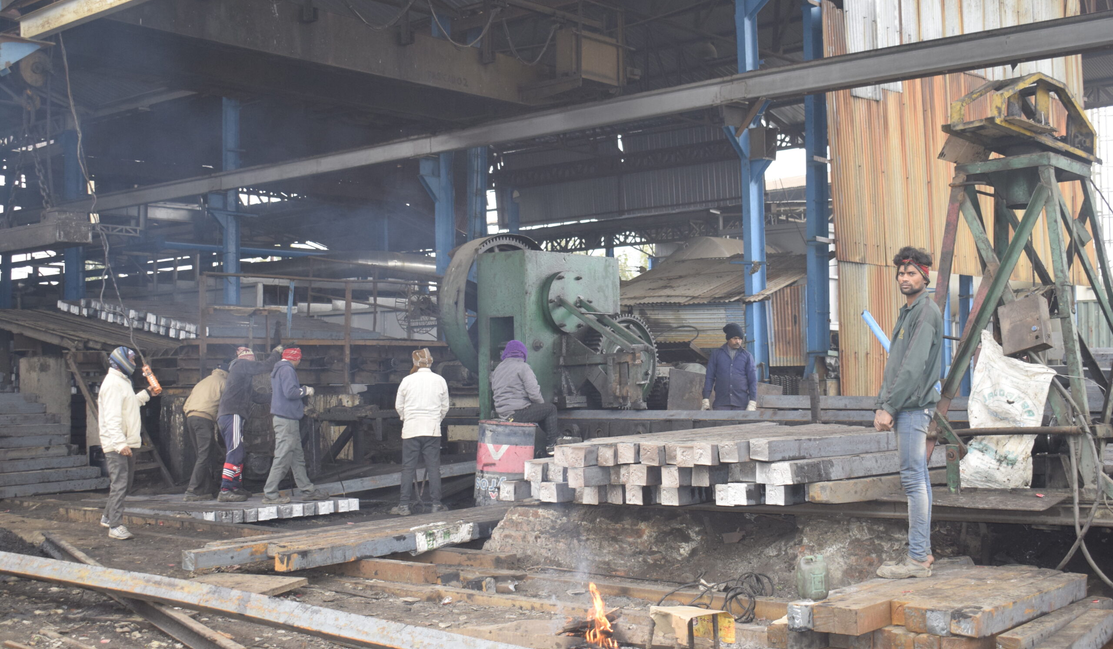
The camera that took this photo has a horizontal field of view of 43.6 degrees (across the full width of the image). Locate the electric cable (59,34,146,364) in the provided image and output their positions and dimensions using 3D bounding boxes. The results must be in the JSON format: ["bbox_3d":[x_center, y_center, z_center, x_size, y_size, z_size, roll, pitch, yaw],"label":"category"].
[{"bbox_3d":[-4.308,-1.274,13.125,0.200,3.400,1.897,1,-3,-41],"label":"electric cable"}]

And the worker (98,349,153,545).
[{"bbox_3d":[-3.862,1.035,12.400,0.420,1.680,0.440,-2,-2,18],"label":"worker"}]

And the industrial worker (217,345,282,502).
[{"bbox_3d":[-3.134,1.004,14.150,0.560,1.630,0.450,0,-2,-28],"label":"industrial worker"}]

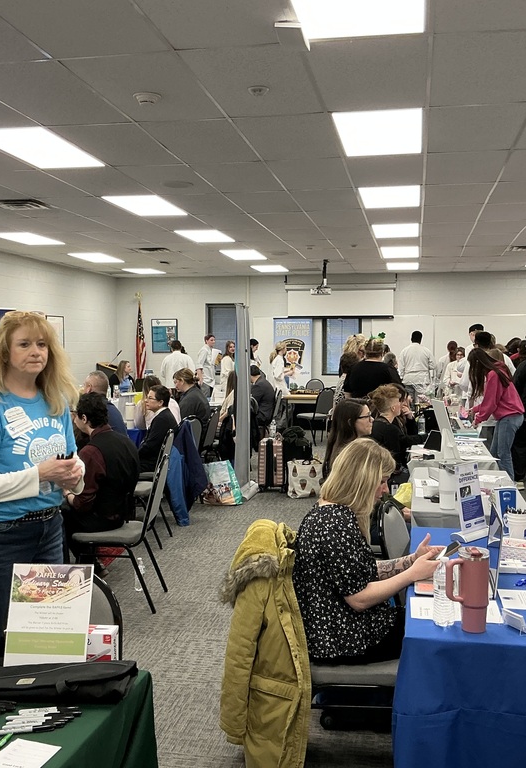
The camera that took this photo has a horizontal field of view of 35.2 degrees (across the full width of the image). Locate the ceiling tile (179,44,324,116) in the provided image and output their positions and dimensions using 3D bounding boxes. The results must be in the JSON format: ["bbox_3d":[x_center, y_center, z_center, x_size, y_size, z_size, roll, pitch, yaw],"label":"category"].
[{"bbox_3d":[-0.028,-1.621,4.497,0.610,0.030,1.220,1,3,11],"label":"ceiling tile"}]

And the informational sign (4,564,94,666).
[{"bbox_3d":[-0.557,0.614,2.163,0.216,0.279,0.020,0,-15,4],"label":"informational sign"}]

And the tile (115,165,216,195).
[{"bbox_3d":[-0.799,-1.775,7.160,0.610,0.025,1.200,1,3,11],"label":"tile"}]

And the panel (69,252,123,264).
[{"bbox_3d":[-2.737,-2.079,13.608,0.600,0.060,1.200,1,3,11],"label":"panel"}]

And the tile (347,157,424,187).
[{"bbox_3d":[1.012,-1.736,6.736,0.605,0.025,1.210,1,3,11],"label":"tile"}]

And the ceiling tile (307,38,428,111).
[{"bbox_3d":[0.579,-1.648,4.456,0.610,0.020,1.210,1,3,11],"label":"ceiling tile"}]

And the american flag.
[{"bbox_3d":[-2.420,-0.886,16.500,0.210,1.580,0.200,1,3,11],"label":"american flag"}]

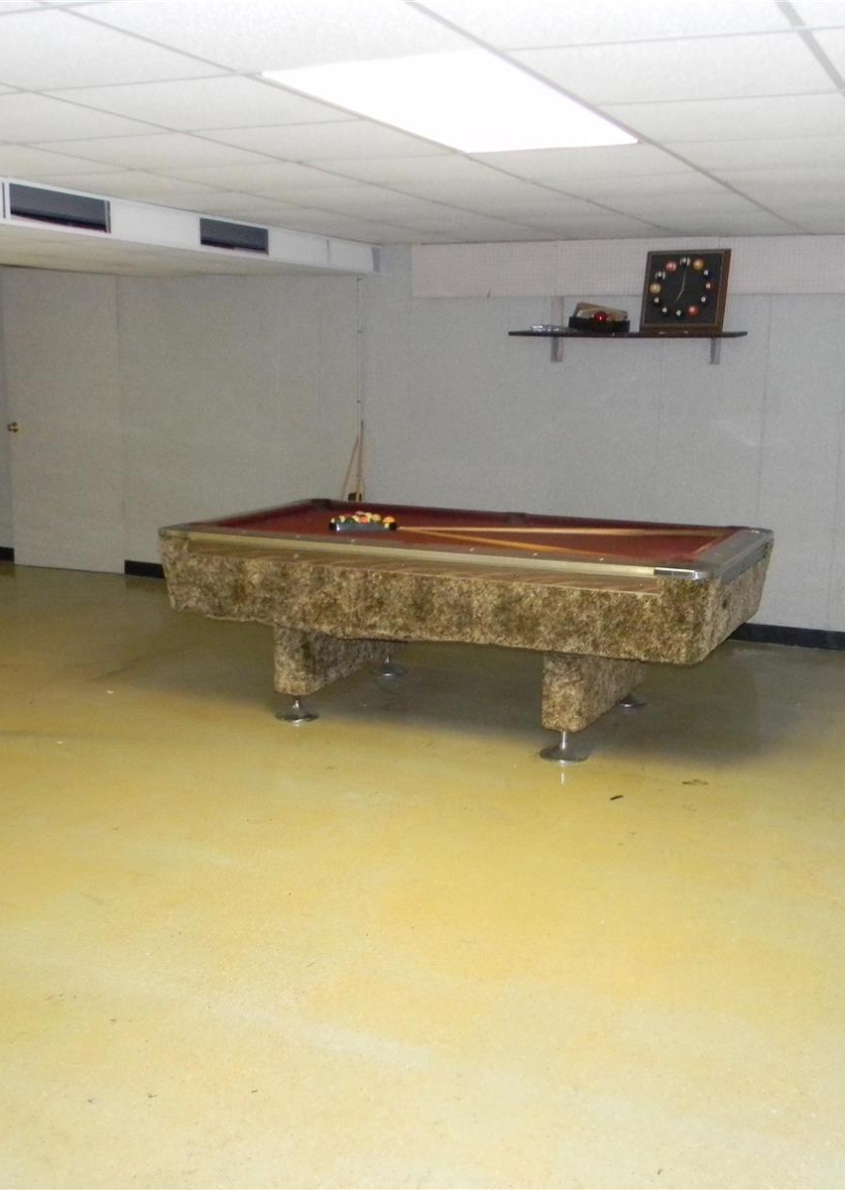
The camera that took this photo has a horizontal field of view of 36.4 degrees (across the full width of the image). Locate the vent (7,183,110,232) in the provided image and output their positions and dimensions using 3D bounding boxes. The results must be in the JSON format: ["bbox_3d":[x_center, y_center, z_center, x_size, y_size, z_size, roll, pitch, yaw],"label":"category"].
[{"bbox_3d":[-1.468,-1.554,5.175,0.041,0.128,0.597,6,12,24],"label":"vent"}]

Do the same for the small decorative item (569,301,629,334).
[{"bbox_3d":[0.947,-1.479,6.814,0.296,0.153,0.194,8,13,32],"label":"small decorative item"}]

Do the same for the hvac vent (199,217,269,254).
[{"bbox_3d":[-0.929,-1.757,6.305,0.041,0.124,0.605,6,12,24],"label":"hvac vent"}]

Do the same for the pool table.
[{"bbox_3d":[0.205,0.114,5.391,2.254,0.780,1.260,6,12,22],"label":"pool table"}]

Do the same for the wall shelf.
[{"bbox_3d":[1.079,-1.323,6.820,1.224,0.168,0.286,6,12,24],"label":"wall shelf"}]

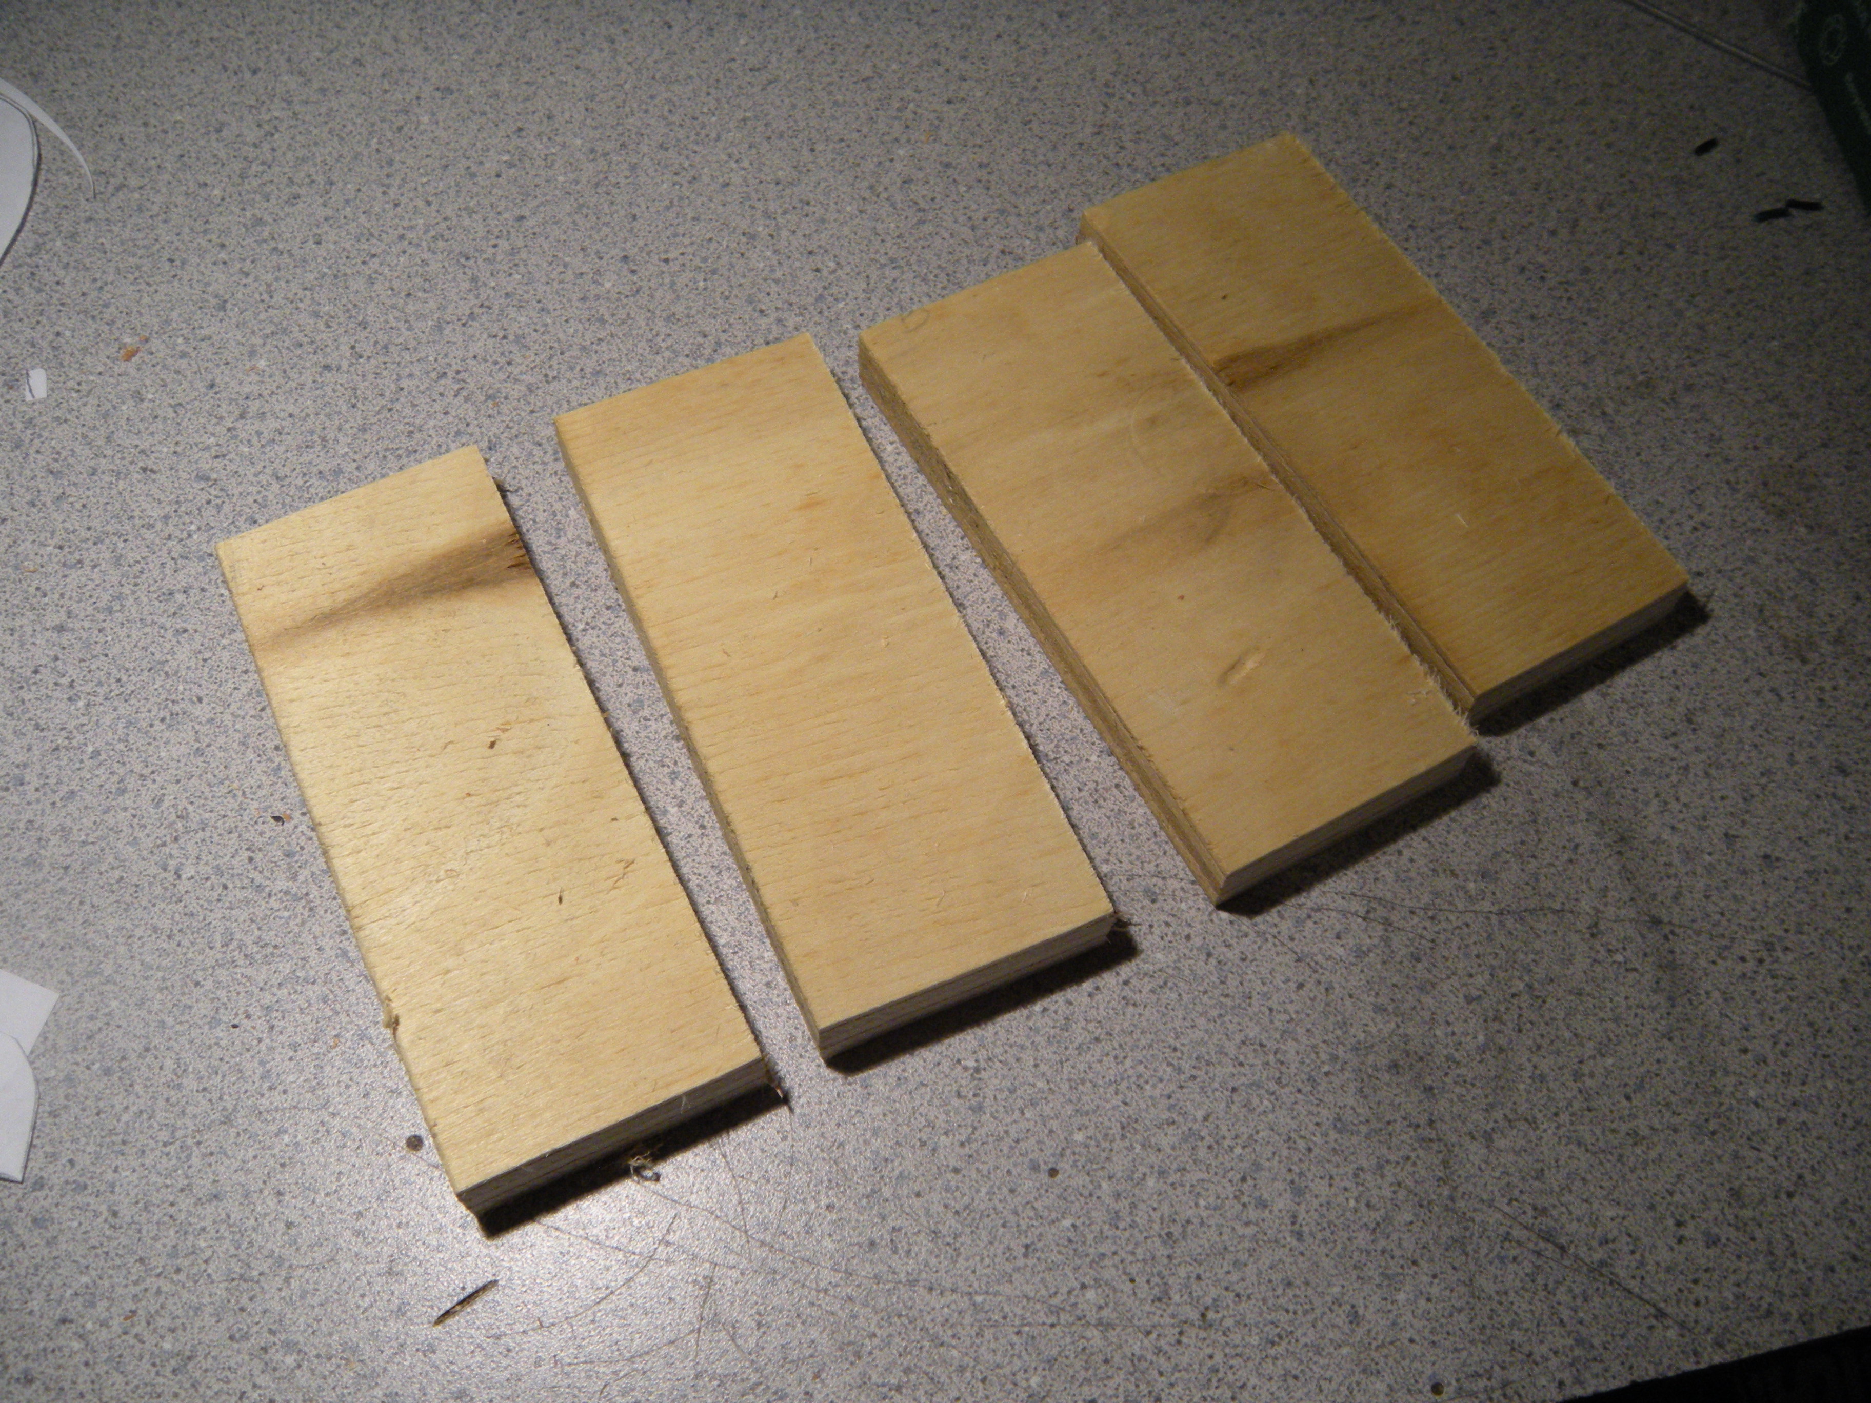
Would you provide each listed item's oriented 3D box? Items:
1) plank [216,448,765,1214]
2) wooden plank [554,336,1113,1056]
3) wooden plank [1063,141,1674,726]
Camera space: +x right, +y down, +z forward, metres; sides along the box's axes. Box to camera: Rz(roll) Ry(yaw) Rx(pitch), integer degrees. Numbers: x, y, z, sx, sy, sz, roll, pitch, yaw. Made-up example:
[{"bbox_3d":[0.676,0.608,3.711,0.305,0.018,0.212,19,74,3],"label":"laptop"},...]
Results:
[{"bbox_3d":[-0.070,0.015,0.290,0.045,0.011,0.116,-23,64,-14],"label":"plank"},{"bbox_3d":[-0.019,-0.006,0.303,0.046,0.011,0.117,-21,64,-13],"label":"wooden plank"},{"bbox_3d":[0.076,-0.052,0.332,0.045,0.011,0.115,-26,65,-16],"label":"wooden plank"}]

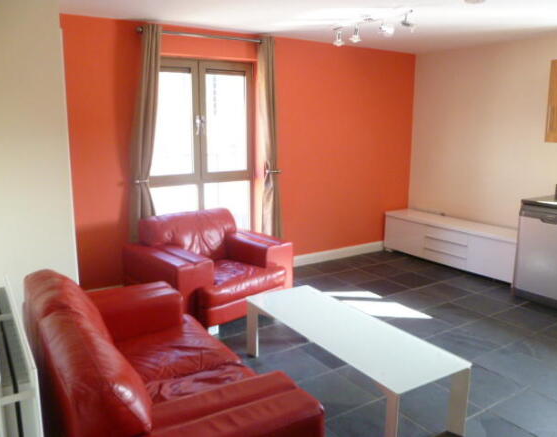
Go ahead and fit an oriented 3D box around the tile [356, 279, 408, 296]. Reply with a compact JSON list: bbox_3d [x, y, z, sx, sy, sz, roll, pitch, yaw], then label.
[{"bbox_3d":[0.988,0.668,4.553,0.400,0.013,0.400,-7,13,-31],"label":"tile"}]

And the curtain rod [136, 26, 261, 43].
[{"bbox_3d":[-0.636,-1.639,4.252,1.289,0.050,0.050,-7,13,-31],"label":"curtain rod"}]

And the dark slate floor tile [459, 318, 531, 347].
[{"bbox_3d":[1.654,0.865,3.610,0.399,0.012,0.399,-7,13,-31],"label":"dark slate floor tile"}]

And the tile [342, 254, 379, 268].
[{"bbox_3d":[0.947,0.509,5.483,0.399,0.012,0.399,-7,13,-31],"label":"tile"}]

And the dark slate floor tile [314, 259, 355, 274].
[{"bbox_3d":[0.565,0.543,5.227,0.400,0.013,0.400,-7,13,-31],"label":"dark slate floor tile"}]

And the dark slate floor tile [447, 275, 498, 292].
[{"bbox_3d":[1.889,0.649,4.633,0.400,0.013,0.400,-7,13,-31],"label":"dark slate floor tile"}]

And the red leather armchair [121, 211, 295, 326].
[{"bbox_3d":[-0.521,0.371,4.089,1.120,0.820,1.020,-9,14,-39],"label":"red leather armchair"}]

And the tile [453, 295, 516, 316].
[{"bbox_3d":[1.811,0.767,4.187,0.392,0.012,0.392,-7,12,-31],"label":"tile"}]

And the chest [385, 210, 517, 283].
[{"bbox_3d":[2.015,0.289,5.365,0.410,0.490,1.800,-7,12,-31],"label":"chest"}]

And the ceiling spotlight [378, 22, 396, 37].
[{"bbox_3d":[0.818,-1.431,3.570,0.120,0.090,0.090,24,21,27],"label":"ceiling spotlight"}]

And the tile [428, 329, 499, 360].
[{"bbox_3d":[1.342,0.909,3.437,0.392,0.012,0.392,-7,12,-31],"label":"tile"}]

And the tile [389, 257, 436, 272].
[{"bbox_3d":[1.466,0.524,5.307,0.400,0.013,0.400,-7,13,-31],"label":"tile"}]

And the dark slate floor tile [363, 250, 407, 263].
[{"bbox_3d":[1.292,0.471,5.770,0.392,0.012,0.392,-7,12,-31],"label":"dark slate floor tile"}]

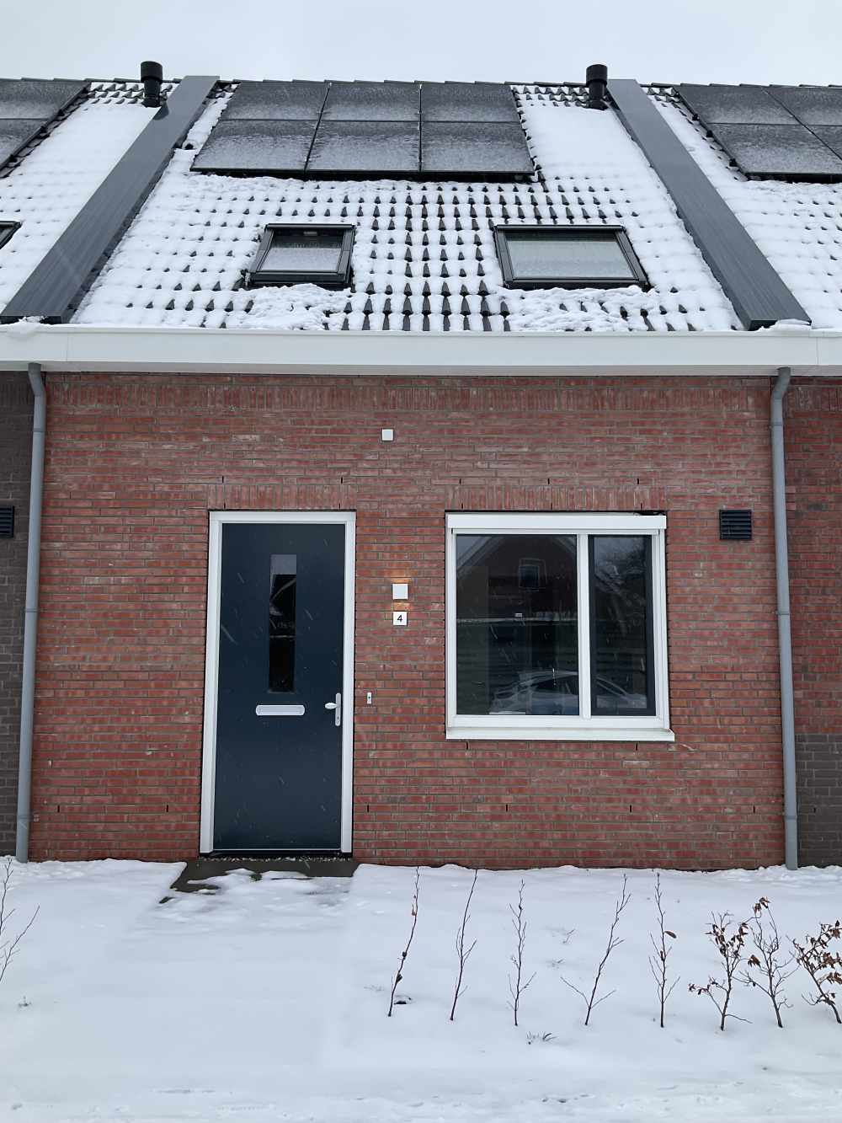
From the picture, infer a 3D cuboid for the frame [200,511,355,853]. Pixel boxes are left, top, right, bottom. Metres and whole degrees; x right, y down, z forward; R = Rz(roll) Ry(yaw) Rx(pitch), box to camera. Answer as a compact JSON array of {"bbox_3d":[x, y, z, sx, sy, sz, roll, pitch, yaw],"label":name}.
[{"bbox_3d":[-1.017,0.857,6.827,1.072,2.437,0.120,0,-6,0],"label":"frame"}]

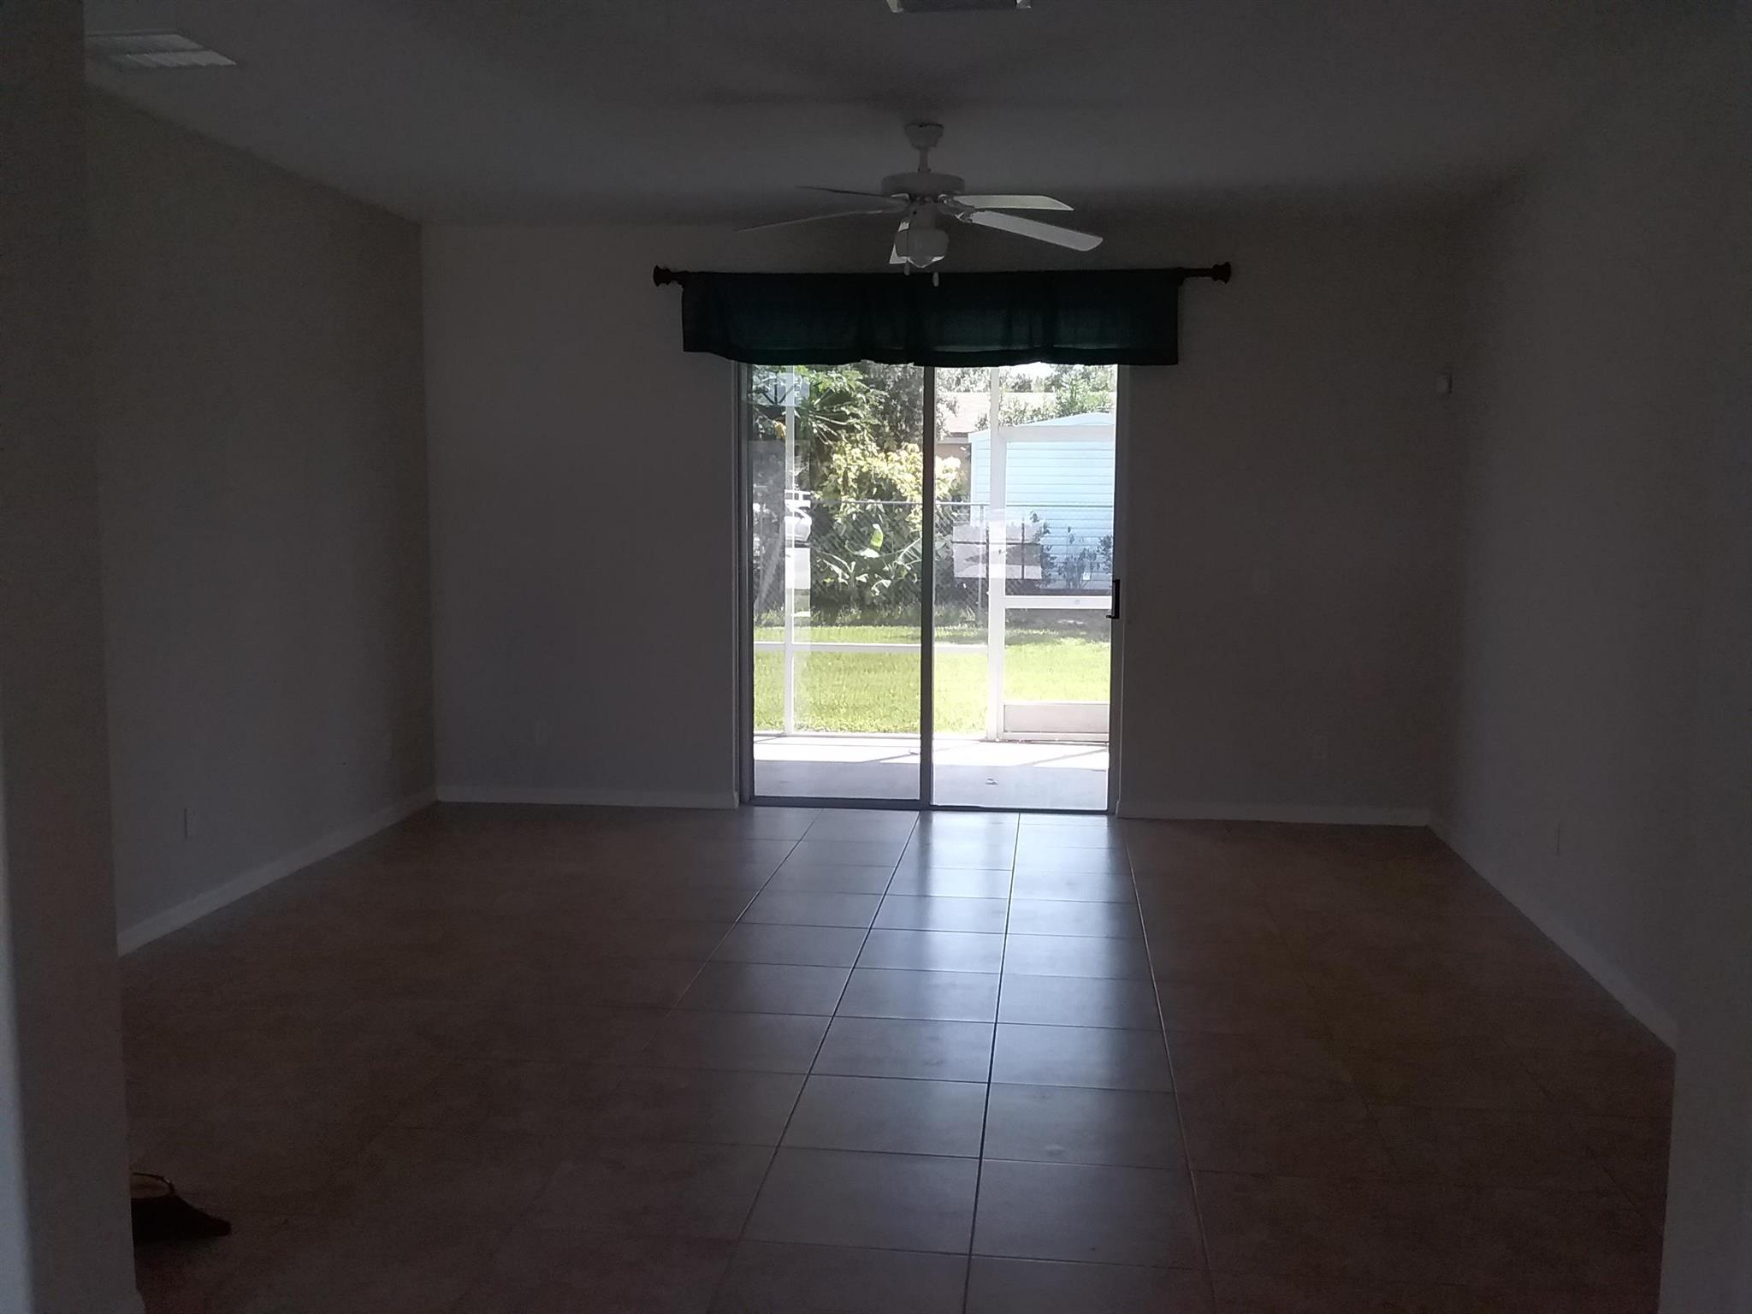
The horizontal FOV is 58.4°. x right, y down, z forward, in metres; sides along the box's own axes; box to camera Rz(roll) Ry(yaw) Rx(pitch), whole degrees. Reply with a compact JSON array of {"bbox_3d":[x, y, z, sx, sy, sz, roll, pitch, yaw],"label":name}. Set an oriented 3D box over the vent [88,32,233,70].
[{"bbox_3d":[-2.064,-1.704,4.453,0.370,0.030,0.350,1,6,7],"label":"vent"}]

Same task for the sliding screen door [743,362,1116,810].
[{"bbox_3d":[0.253,-0.469,7.413,1.790,2.420,0.100,1,6,7],"label":"sliding screen door"}]

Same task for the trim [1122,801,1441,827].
[{"bbox_3d":[1.837,0.727,7.254,1.412,0.088,0.017,1,6,7],"label":"trim"}]

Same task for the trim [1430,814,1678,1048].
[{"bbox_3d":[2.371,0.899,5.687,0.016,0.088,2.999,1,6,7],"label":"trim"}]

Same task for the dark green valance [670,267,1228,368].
[{"bbox_3d":[0.233,-1.530,7.118,2.285,0.430,0.110,1,6,7],"label":"dark green valance"}]

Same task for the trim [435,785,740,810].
[{"bbox_3d":[-1.405,0.674,7.630,1.525,0.088,0.017,1,6,7],"label":"trim"}]

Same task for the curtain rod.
[{"bbox_3d":[0.272,-1.725,7.082,2.625,0.095,0.100,1,6,7],"label":"curtain rod"}]

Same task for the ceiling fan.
[{"bbox_3d":[0.159,-1.547,5.345,1.320,0.513,1.320,1,6,7],"label":"ceiling fan"}]

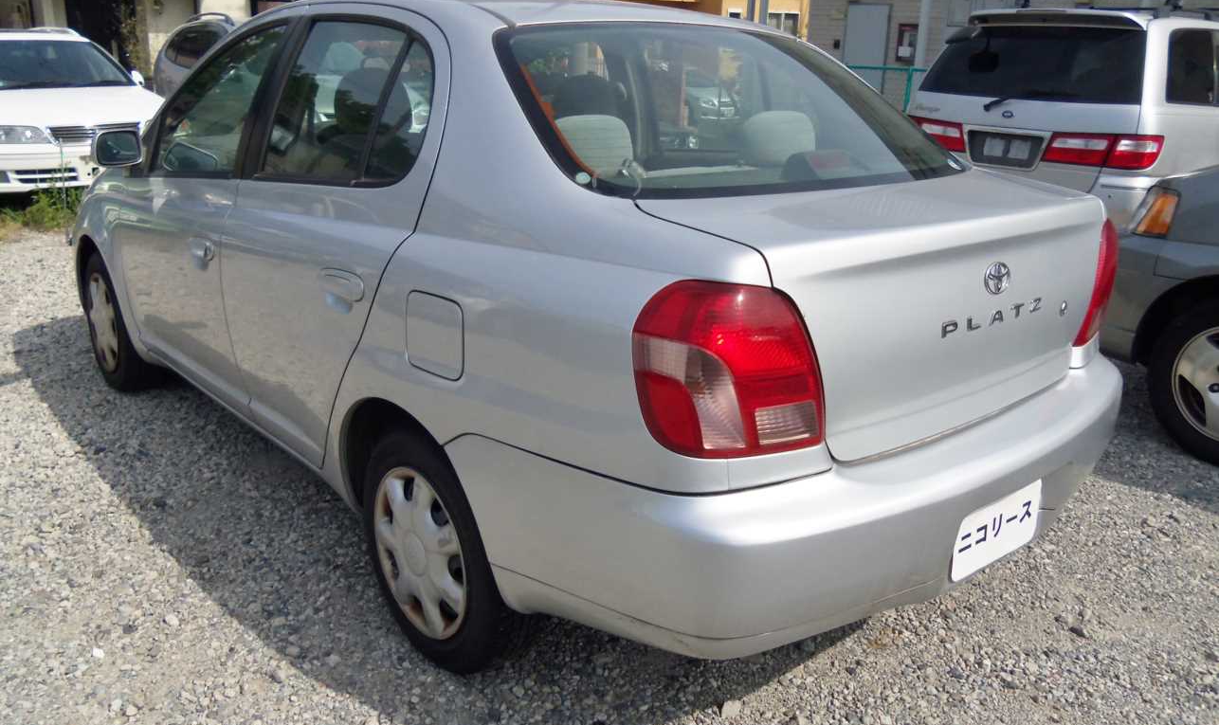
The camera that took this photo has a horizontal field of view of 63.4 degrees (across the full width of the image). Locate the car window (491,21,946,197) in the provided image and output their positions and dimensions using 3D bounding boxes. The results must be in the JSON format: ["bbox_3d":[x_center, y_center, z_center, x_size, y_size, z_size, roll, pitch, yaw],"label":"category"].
[{"bbox_3d":[0.313,-0.605,2.303,1.270,0.110,0.580,-13,56,-40],"label":"car window"}]

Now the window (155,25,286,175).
[{"bbox_3d":[-1.160,-0.752,2.875,0.050,0.495,0.624,18,2,-45],"label":"window"}]

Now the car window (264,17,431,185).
[{"bbox_3d":[-0.623,-0.603,2.316,0.050,0.424,0.741,18,2,-45],"label":"car window"}]

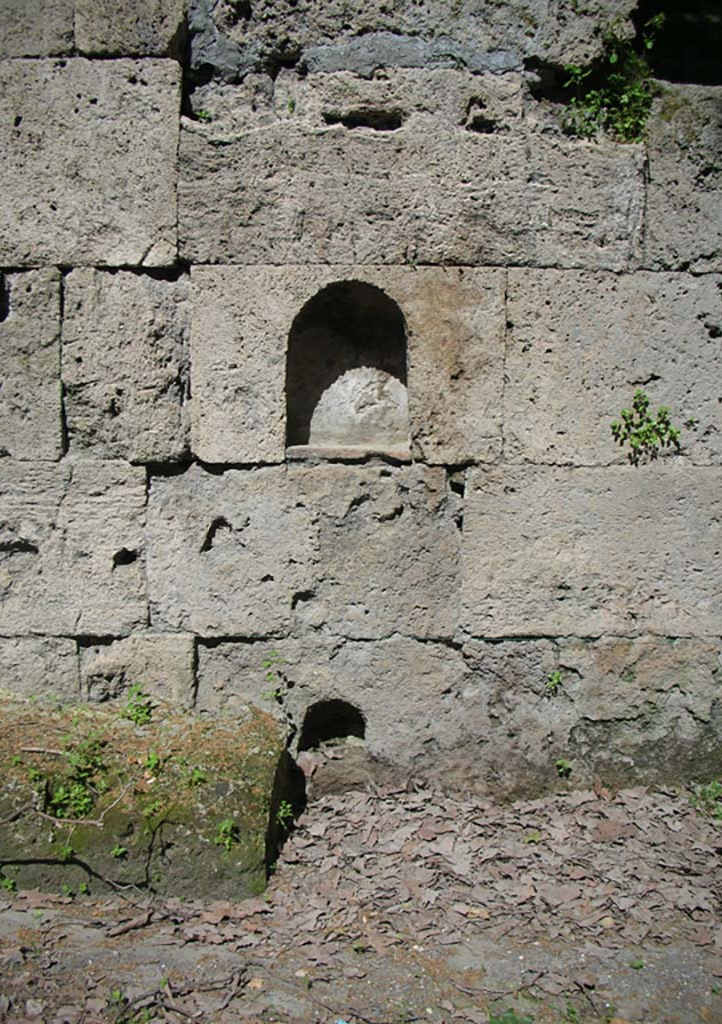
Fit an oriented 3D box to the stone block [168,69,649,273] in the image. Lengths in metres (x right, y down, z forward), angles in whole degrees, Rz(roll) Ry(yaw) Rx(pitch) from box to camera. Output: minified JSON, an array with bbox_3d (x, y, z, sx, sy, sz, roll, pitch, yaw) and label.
[{"bbox_3d":[0.189,-1.306,4.126,1.753,0.733,0.450,1,4,-1],"label":"stone block"}]

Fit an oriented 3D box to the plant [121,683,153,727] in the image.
[{"bbox_3d":[-0.817,0.699,3.843,0.109,0.134,0.120,1,4,-1],"label":"plant"}]

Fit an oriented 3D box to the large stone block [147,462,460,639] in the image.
[{"bbox_3d":[-0.222,0.131,4.233,1.215,0.678,0.450,1,4,-1],"label":"large stone block"}]

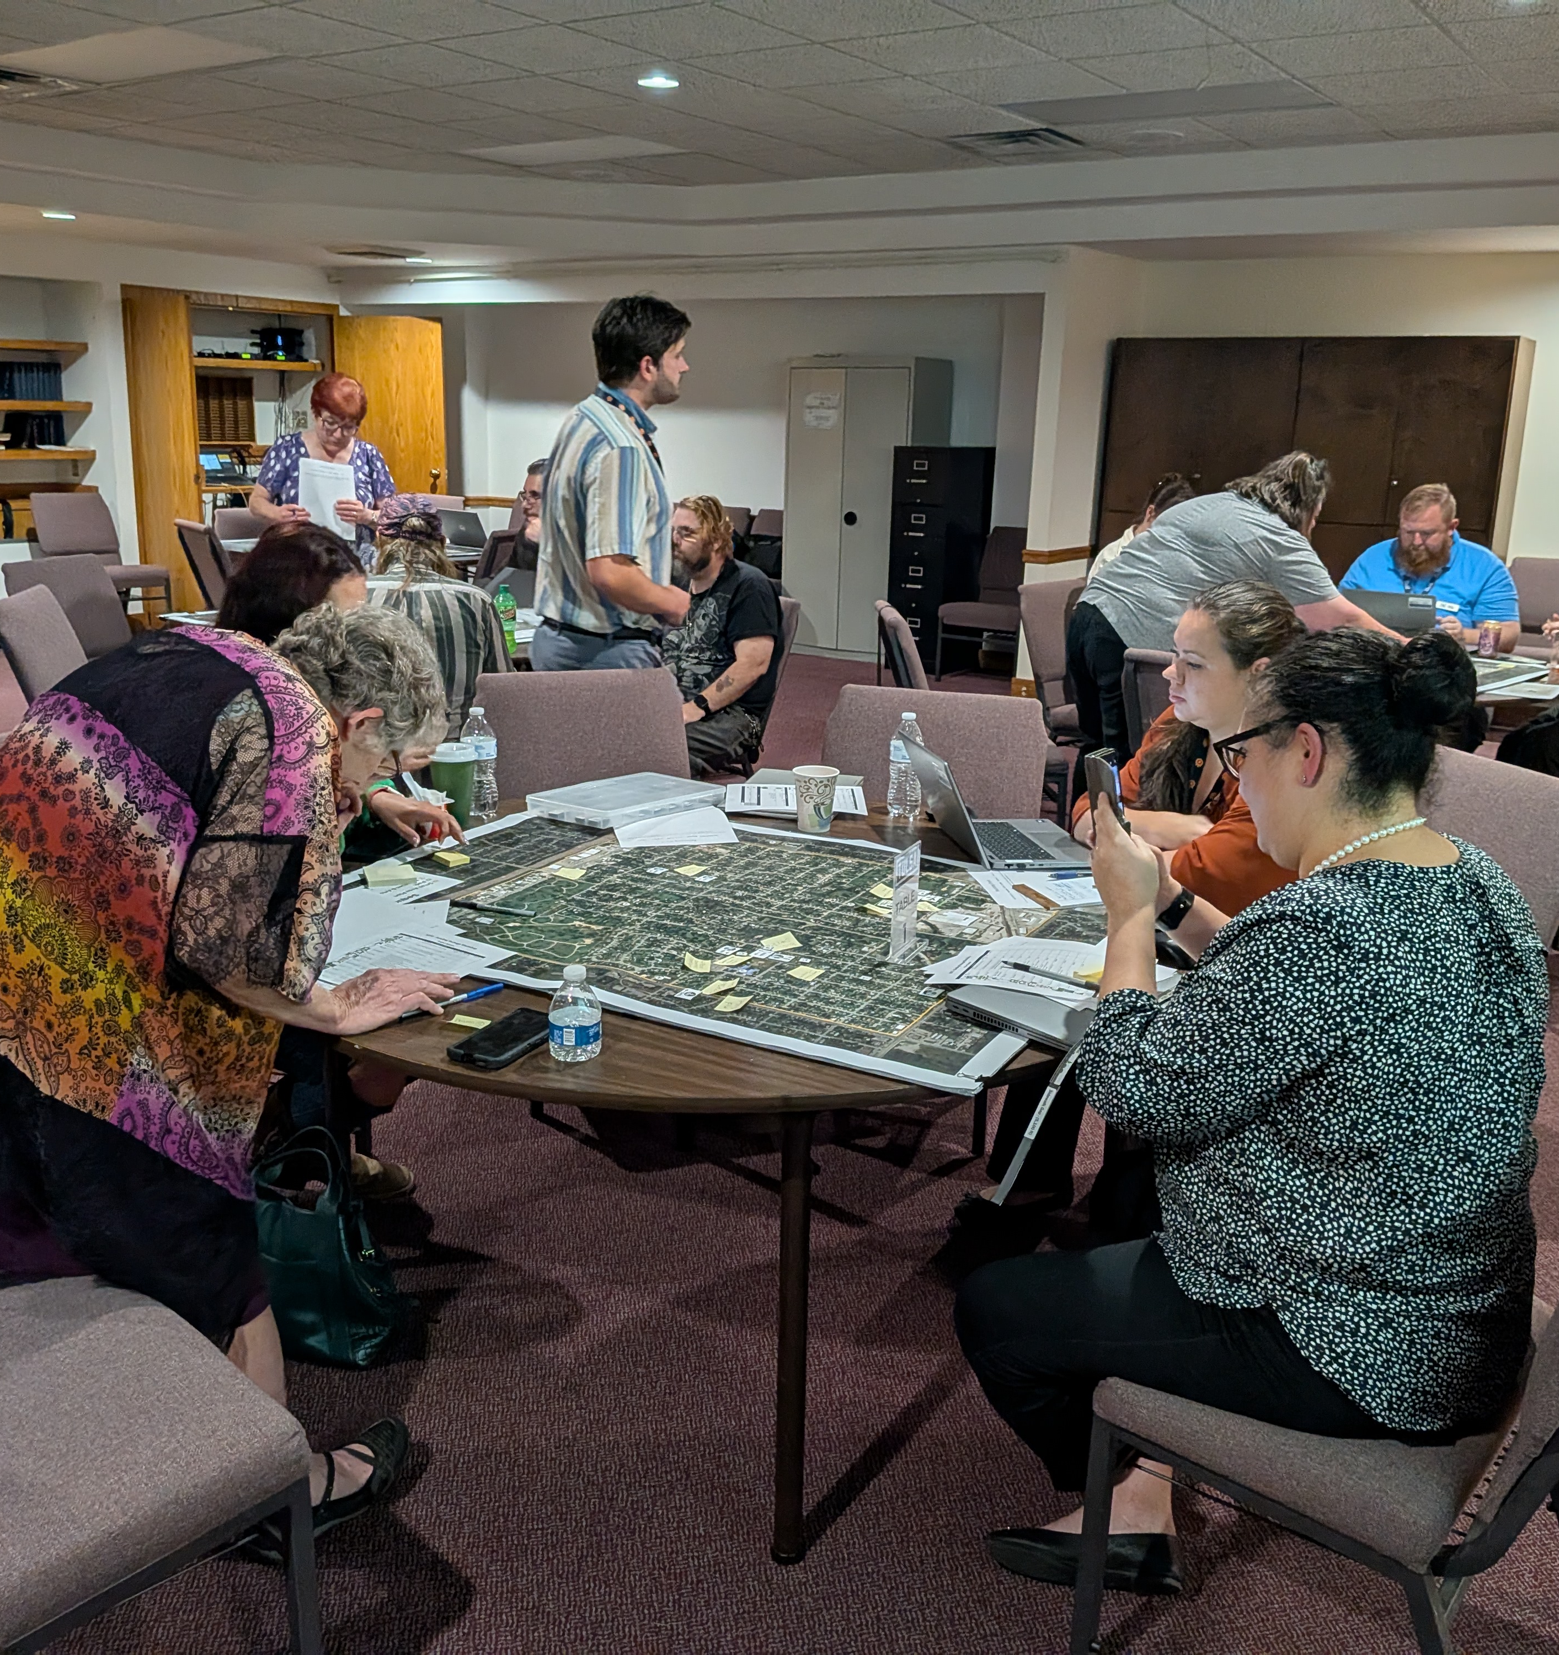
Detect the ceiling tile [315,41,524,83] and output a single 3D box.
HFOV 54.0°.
[{"bbox_3d":[-1.317,-2.813,5.632,0.600,0.020,0.600,11,18,32],"label":"ceiling tile"}]

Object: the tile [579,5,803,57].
[{"bbox_3d":[-0.295,-2.610,5.011,0.600,0.020,0.600,12,19,32],"label":"tile"}]

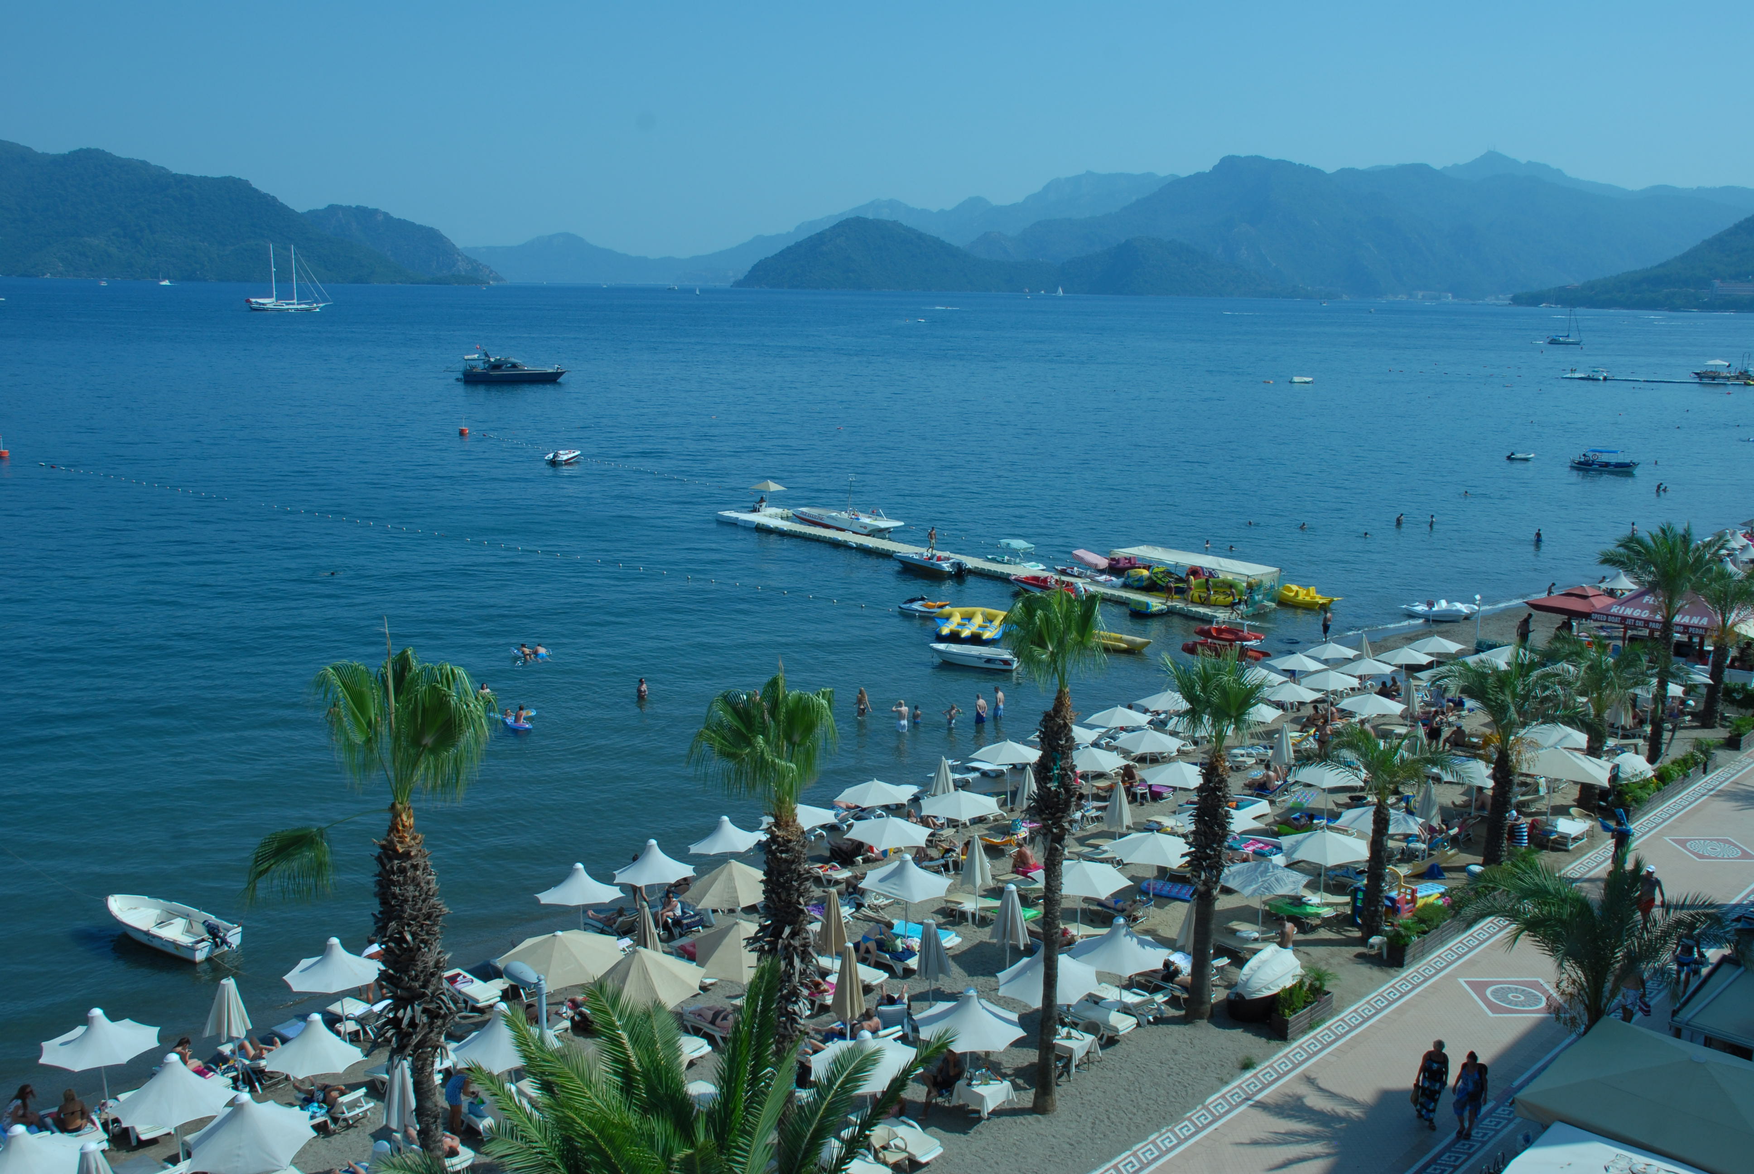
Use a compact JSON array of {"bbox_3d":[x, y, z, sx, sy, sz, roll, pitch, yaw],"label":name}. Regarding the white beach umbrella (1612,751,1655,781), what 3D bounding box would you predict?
[{"bbox_3d":[22.337,5.334,43.331,1.200,0.850,1.400,-11,16,-44],"label":"white beach umbrella"}]

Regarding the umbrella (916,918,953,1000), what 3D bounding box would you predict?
[{"bbox_3d":[1.084,7.929,30.755,0.750,2.000,0.750,2,12,2],"label":"umbrella"}]

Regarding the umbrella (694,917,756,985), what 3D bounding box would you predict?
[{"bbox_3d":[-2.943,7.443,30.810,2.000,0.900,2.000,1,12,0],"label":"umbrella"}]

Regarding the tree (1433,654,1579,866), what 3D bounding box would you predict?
[{"bbox_3d":[16.457,4.590,38.330,3.900,5.650,3.900,1,12,0],"label":"tree"}]

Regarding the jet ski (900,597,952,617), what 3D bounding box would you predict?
[{"bbox_3d":[2.485,1.020,74.639,2.900,1.050,1.150,4,12,15],"label":"jet ski"}]

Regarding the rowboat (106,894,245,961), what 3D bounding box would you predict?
[{"bbox_3d":[-18.014,8.545,37.079,4.250,0.900,1.600,7,13,25],"label":"rowboat"}]

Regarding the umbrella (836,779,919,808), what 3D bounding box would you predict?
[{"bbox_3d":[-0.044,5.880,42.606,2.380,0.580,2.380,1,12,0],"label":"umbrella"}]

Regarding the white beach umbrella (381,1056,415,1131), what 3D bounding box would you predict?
[{"bbox_3d":[-8.501,9.544,26.234,0.750,2.450,0.750,-3,12,-19],"label":"white beach umbrella"}]

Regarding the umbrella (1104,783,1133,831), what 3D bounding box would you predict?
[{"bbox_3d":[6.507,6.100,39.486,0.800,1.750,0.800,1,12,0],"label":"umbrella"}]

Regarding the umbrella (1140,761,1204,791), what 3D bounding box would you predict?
[{"bbox_3d":[8.628,5.962,42.079,2.150,2.050,2.150,4,12,12],"label":"umbrella"}]

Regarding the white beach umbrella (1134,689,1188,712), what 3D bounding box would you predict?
[{"bbox_3d":[10.622,4.896,53.588,2.420,2.350,2.420,3,12,11],"label":"white beach umbrella"}]

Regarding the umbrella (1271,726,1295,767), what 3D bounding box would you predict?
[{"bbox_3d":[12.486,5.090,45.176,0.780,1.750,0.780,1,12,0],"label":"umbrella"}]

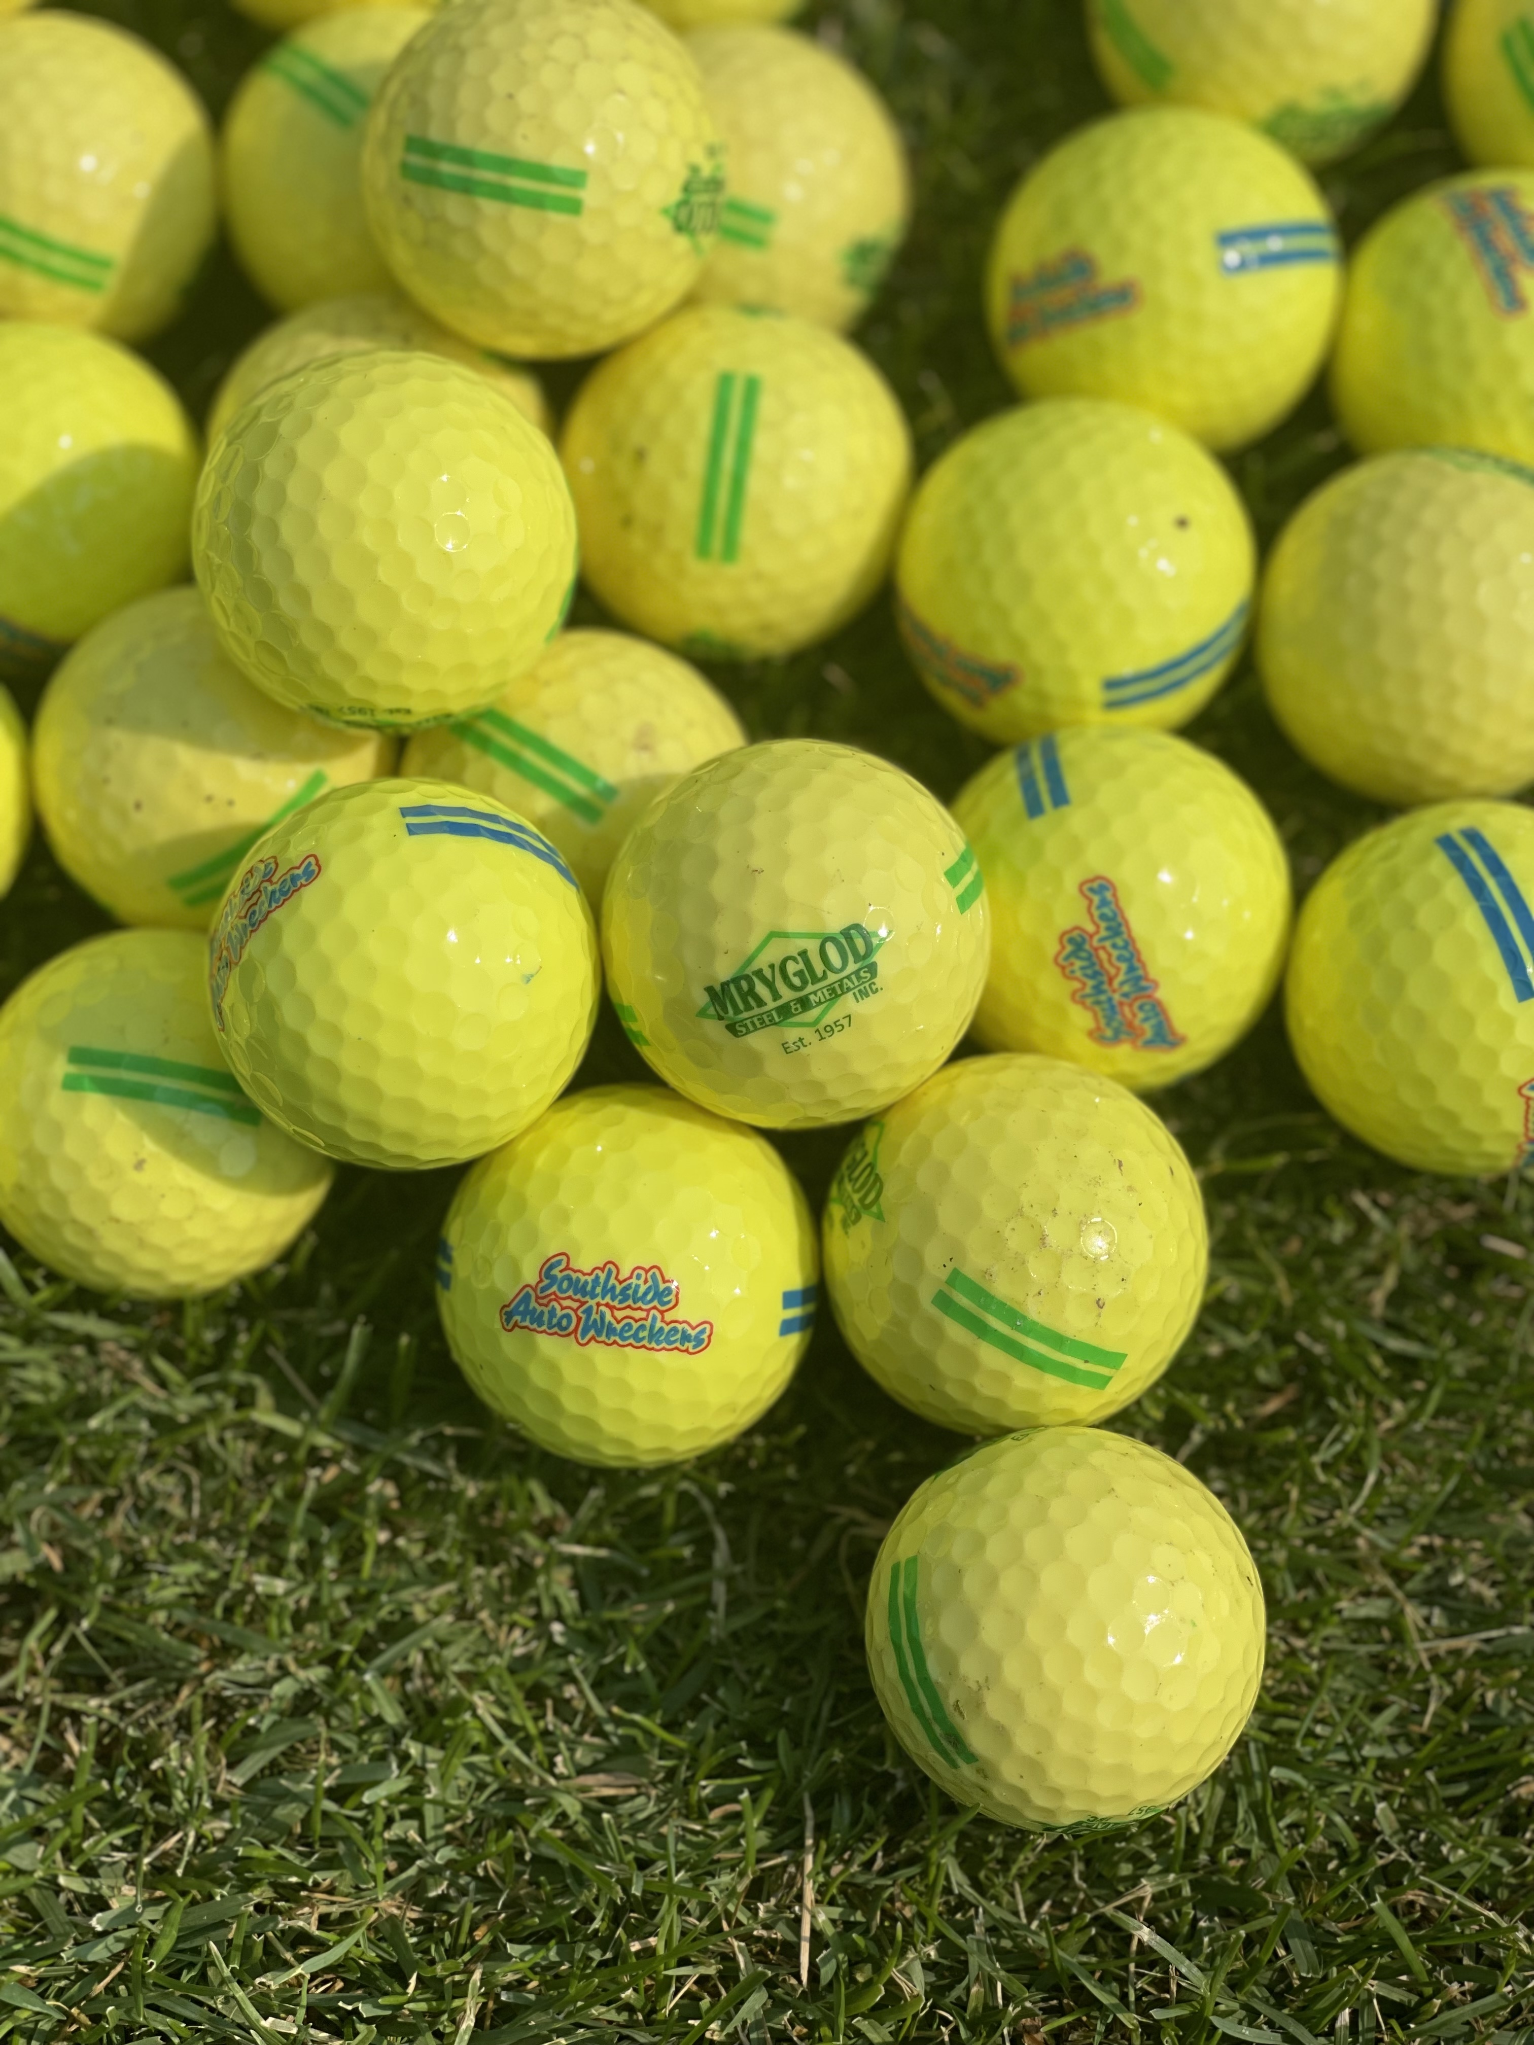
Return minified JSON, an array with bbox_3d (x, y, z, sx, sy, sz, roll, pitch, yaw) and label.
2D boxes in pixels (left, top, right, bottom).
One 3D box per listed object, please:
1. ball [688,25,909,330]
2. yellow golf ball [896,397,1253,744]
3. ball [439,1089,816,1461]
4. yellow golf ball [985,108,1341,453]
[{"bbox_3d":[-0.004,-0.104,0.477,0.043,0.043,0.043,-1,68,4],"label":"ball"},{"bbox_3d":[0.037,-0.053,0.450,0.043,0.043,0.043,0,70,3],"label":"yellow golf ball"},{"bbox_3d":[-0.015,0.028,0.424,0.043,0.043,0.043,-1,68,4],"label":"ball"},{"bbox_3d":[0.048,-0.090,0.459,0.043,0.043,0.043,0,70,3],"label":"yellow golf ball"}]

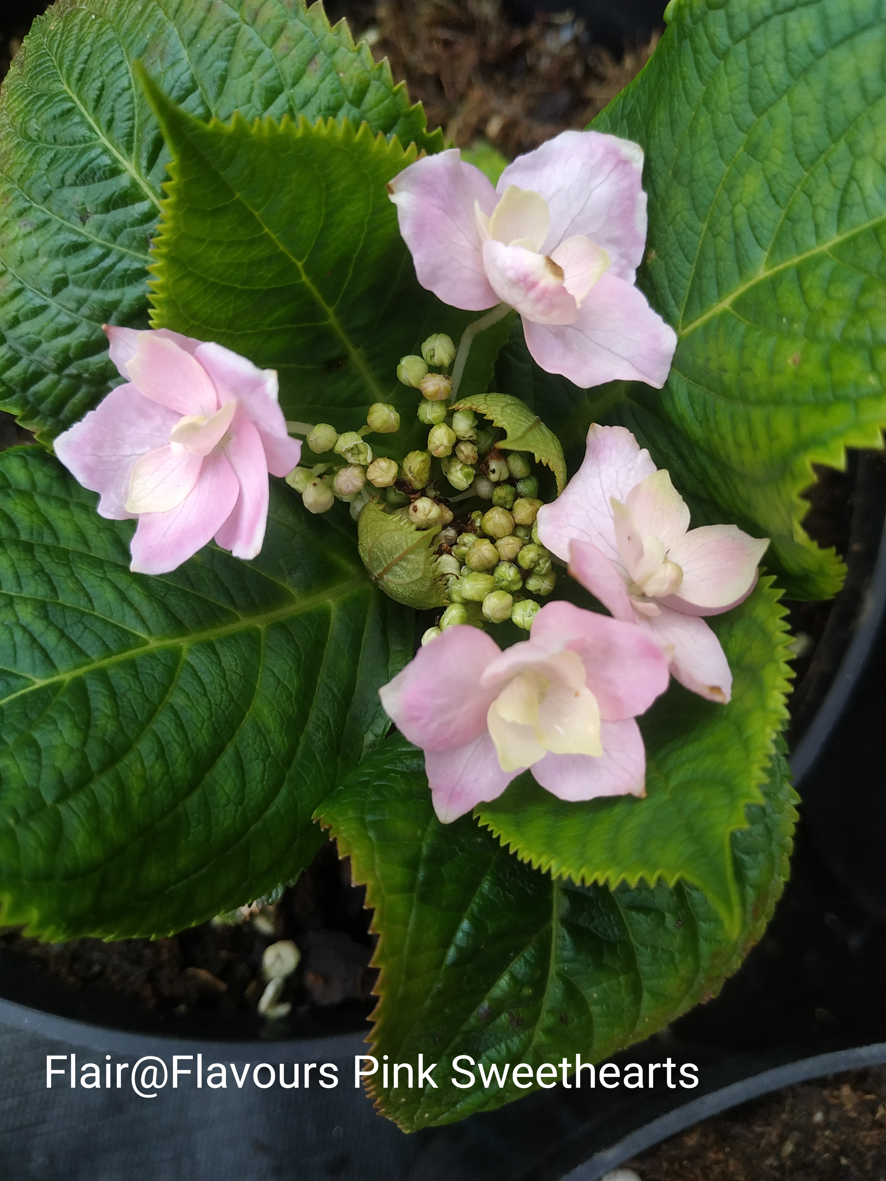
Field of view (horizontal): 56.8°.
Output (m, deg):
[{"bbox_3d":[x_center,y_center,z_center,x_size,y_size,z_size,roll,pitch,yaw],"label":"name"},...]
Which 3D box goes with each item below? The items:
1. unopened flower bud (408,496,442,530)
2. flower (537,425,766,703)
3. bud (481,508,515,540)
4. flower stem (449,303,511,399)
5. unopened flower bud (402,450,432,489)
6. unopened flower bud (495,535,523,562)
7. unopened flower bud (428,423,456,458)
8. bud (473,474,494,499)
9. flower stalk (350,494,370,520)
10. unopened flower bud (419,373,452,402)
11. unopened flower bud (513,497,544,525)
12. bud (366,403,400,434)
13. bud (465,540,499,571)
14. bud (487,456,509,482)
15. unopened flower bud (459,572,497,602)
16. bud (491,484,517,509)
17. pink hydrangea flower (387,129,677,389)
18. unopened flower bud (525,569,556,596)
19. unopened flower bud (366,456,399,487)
[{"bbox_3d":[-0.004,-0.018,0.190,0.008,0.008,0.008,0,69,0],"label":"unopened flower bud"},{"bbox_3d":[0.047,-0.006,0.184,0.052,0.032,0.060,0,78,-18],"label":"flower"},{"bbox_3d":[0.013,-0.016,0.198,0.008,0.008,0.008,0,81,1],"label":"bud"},{"bbox_3d":[0.007,-0.047,0.160,0.005,0.003,0.023,32,108,0],"label":"flower stem"},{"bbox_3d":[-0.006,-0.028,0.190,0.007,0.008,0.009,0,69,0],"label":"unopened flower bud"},{"bbox_3d":[0.013,-0.009,0.166,0.006,0.006,0.006,1,81,-3],"label":"unopened flower bud"},{"bbox_3d":[0.000,-0.030,0.164,0.006,0.006,0.007,1,81,-3],"label":"unopened flower bud"},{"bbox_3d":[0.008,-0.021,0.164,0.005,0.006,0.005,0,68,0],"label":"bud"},{"bbox_3d":[-0.018,-0.018,0.173,0.005,0.006,0.005,9,40,-8],"label":"flower stalk"},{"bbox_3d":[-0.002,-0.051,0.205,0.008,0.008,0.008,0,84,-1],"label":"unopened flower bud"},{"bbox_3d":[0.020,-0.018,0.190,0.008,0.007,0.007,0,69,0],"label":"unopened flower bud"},{"bbox_3d":[-0.012,-0.034,0.164,0.007,0.006,0.006,1,81,-3],"label":"bud"},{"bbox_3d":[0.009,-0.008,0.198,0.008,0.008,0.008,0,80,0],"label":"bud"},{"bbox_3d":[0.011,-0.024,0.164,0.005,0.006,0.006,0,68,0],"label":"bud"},{"bbox_3d":[0.007,-0.001,0.165,0.008,0.006,0.006,1,81,-3],"label":"unopened flower bud"},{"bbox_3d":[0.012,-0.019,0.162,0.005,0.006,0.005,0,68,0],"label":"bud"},{"bbox_3d":[0.017,-0.063,0.156,0.053,0.024,0.050,0,71,-12],"label":"pink hydrangea flower"},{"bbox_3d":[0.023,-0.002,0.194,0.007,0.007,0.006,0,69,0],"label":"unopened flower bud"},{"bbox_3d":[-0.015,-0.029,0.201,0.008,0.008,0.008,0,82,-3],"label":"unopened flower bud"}]

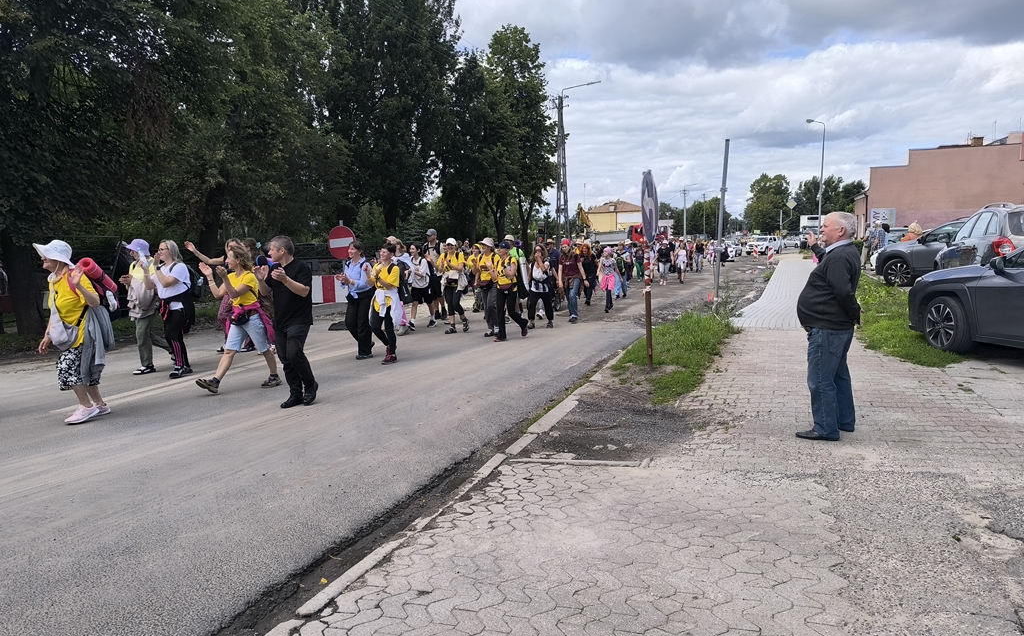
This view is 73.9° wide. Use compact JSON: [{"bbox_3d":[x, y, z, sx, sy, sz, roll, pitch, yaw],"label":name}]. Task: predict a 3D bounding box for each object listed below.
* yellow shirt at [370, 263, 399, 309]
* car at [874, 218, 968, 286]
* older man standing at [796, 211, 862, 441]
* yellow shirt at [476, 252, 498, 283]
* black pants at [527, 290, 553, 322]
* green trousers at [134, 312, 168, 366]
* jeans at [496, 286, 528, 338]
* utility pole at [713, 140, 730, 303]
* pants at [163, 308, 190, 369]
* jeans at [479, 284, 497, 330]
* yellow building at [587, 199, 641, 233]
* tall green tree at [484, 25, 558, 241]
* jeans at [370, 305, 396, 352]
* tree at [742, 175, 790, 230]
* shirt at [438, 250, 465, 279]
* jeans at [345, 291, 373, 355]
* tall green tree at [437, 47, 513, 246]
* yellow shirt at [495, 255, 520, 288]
[{"bbox_3d":[-1.708,-0.417,9.189,0.440,0.663,0.320,5,9,38],"label":"yellow shirt"},{"bbox_3d":[10.771,-1.448,15.654,1.820,1.590,4.350,-3,8,-27],"label":"car"},{"bbox_3d":[2.410,0.063,5.165,0.500,1.738,0.560,2,7,22],"label":"older man standing"},{"bbox_3d":[-0.393,-0.843,11.371,0.440,0.500,0.300,4,8,30],"label":"yellow shirt"},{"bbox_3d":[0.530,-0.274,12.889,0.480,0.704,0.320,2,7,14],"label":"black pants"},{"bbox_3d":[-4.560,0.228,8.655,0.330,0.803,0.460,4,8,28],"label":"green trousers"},{"bbox_3d":[-0.008,-0.087,10.993,0.380,0.845,0.500,5,8,36],"label":"jeans"},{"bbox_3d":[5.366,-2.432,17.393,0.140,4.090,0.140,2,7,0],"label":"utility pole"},{"bbox_3d":[-4.161,0.239,8.463,0.340,0.817,0.290,4,8,28],"label":"pants"},{"bbox_3d":[-0.395,-0.192,11.451,0.360,0.812,0.360,4,8,30],"label":"jeans"},{"bbox_3d":[16.361,-14.511,107.038,9.500,7.630,10.000,2,7,17],"label":"yellow building"},{"bbox_3d":[0.499,-8.822,35.460,4.000,12.399,4.000,0,7,0],"label":"tall green tree"},{"bbox_3d":[-1.734,0.096,9.251,0.380,0.784,0.380,5,9,38],"label":"jeans"},{"bbox_3d":[39.070,-16.536,104.526,7.300,10.826,7.300,0,7,0],"label":"tree"},{"bbox_3d":[-1.096,-0.932,12.323,0.460,0.578,0.280,2,7,17],"label":"shirt"},{"bbox_3d":[-2.152,0.073,9.538,0.400,0.918,0.380,-7,9,-43],"label":"jeans"},{"bbox_3d":[-1.600,-6.628,29.427,3.800,9.590,3.800,0,7,0],"label":"tall green tree"},{"bbox_3d":[-0.085,-0.787,11.523,0.420,0.609,0.270,4,8,30],"label":"yellow shirt"}]

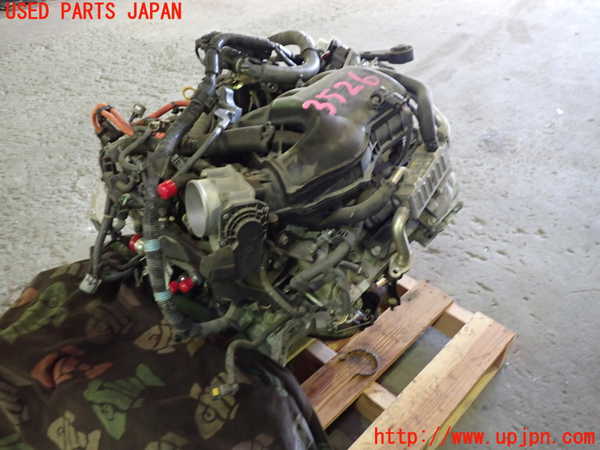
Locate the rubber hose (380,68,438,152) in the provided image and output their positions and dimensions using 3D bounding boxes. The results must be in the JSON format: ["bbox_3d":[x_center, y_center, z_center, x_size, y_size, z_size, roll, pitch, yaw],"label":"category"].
[{"bbox_3d":[0.213,-0.230,1.039,0.050,0.140,0.140,-34,47,-31],"label":"rubber hose"}]

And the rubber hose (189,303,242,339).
[{"bbox_3d":[-0.144,0.162,0.886,0.085,0.042,0.042,-34,47,-31],"label":"rubber hose"}]

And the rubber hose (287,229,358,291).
[{"bbox_3d":[0.044,0.058,0.908,0.150,0.050,0.040,-34,47,-31],"label":"rubber hose"}]

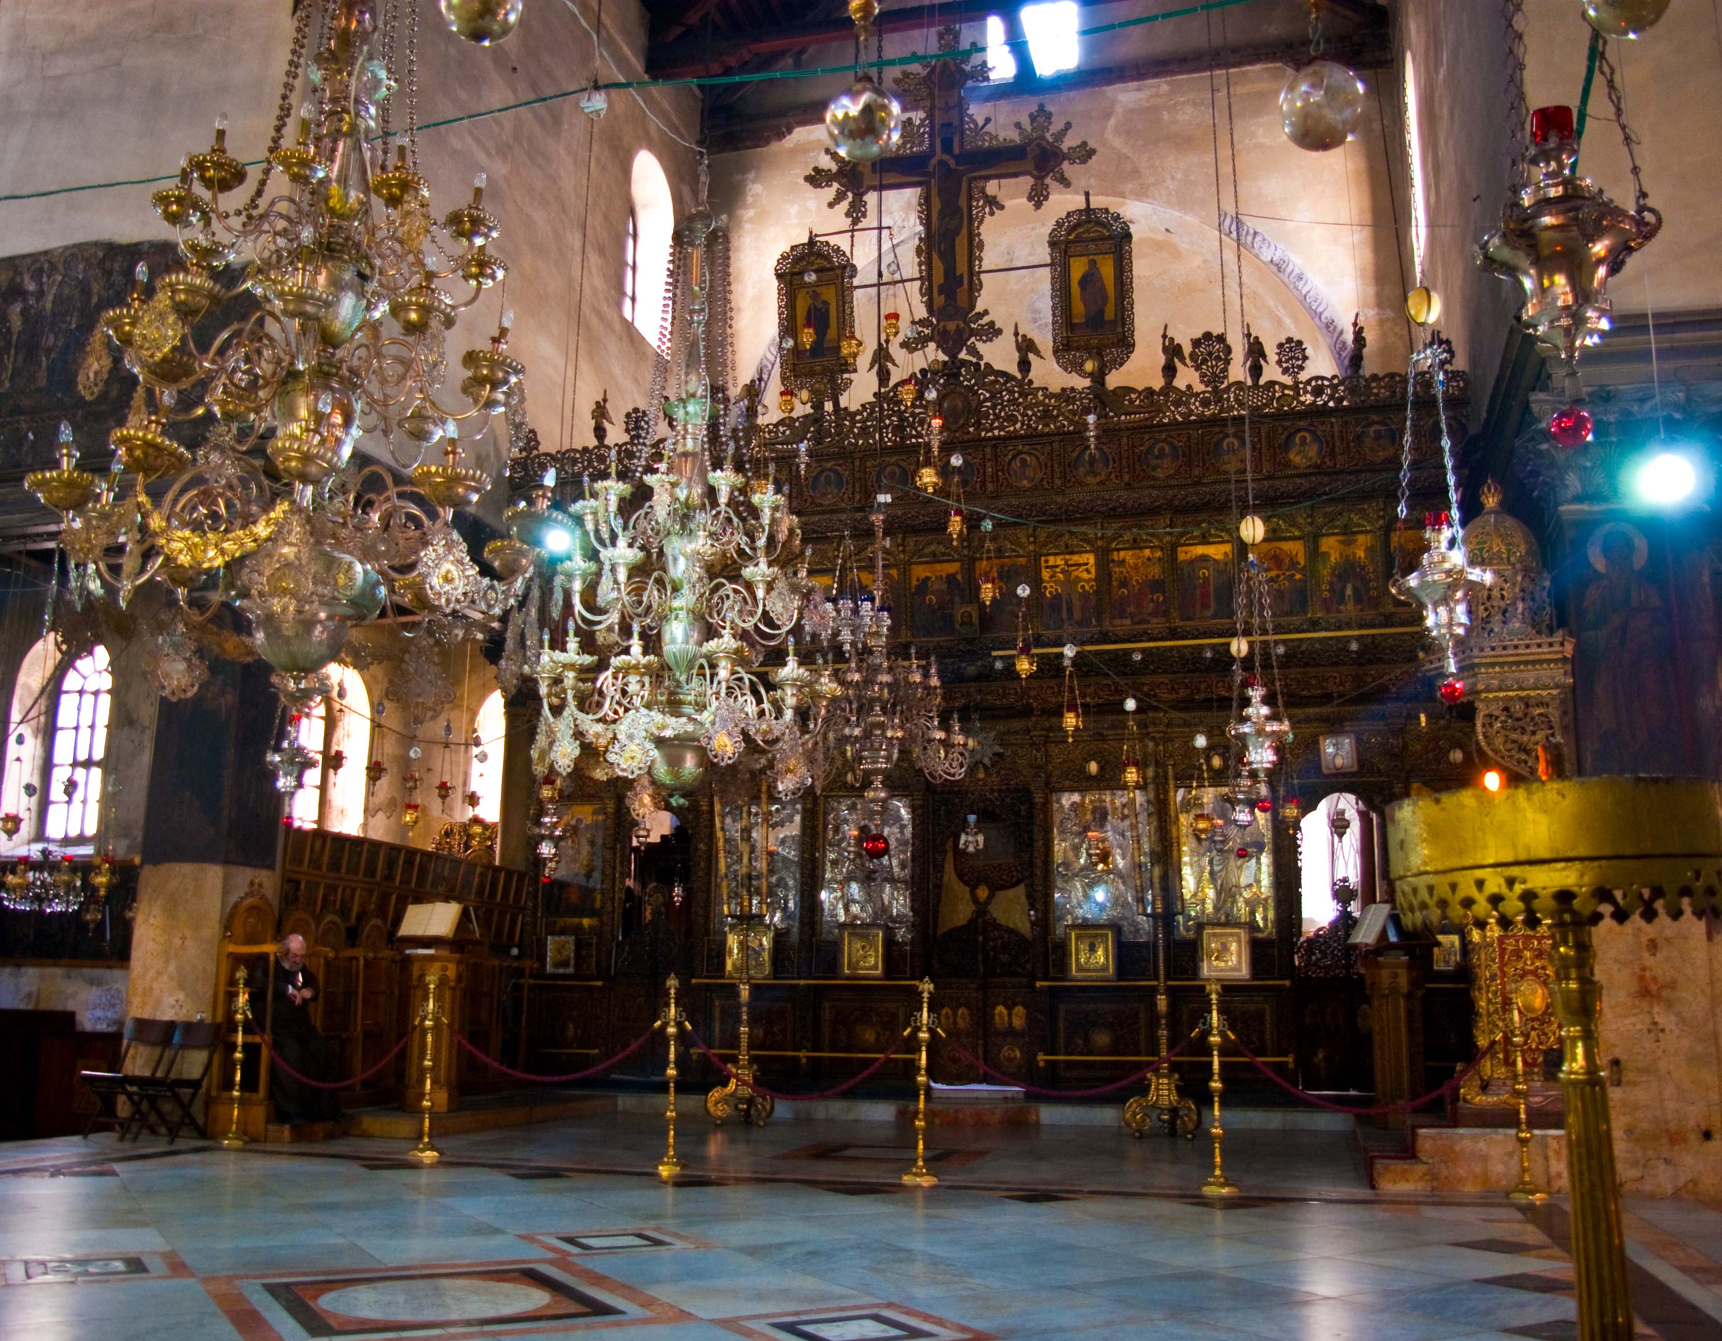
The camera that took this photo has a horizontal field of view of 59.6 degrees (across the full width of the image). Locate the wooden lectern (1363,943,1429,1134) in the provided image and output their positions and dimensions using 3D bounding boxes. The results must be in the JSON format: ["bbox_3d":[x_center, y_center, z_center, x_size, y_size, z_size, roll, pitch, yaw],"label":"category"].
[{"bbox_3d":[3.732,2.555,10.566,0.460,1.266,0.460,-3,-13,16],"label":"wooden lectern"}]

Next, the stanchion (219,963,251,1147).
[{"bbox_3d":[-4.204,2.592,10.152,0.200,1.193,0.200,-3,-13,16],"label":"stanchion"}]

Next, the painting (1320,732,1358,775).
[{"bbox_3d":[4.208,0.737,13.241,0.290,0.370,0.050,-3,-12,15],"label":"painting"}]

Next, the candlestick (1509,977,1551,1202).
[{"bbox_3d":[3.561,2.246,8.111,0.215,1.152,0.215,-3,-13,16],"label":"candlestick"}]

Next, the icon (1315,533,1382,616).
[{"bbox_3d":[4.424,-0.873,13.661,0.530,0.770,0.060,-3,-12,15],"label":"icon"}]

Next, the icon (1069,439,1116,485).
[{"bbox_3d":[2.143,-1.925,13.916,0.410,0.400,0.050,-3,-13,16],"label":"icon"}]

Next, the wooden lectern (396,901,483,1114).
[{"bbox_3d":[-3.427,2.723,12.260,0.520,1.663,0.480,-3,-12,15],"label":"wooden lectern"}]

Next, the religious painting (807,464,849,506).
[{"bbox_3d":[-0.319,-1.800,14.608,0.385,0.385,0.050,-3,-13,16],"label":"religious painting"}]

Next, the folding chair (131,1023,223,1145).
[{"bbox_3d":[-4.882,2.913,10.725,0.430,0.820,0.500,-1,-12,7],"label":"folding chair"}]

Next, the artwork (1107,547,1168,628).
[{"bbox_3d":[2.424,-0.716,13.193,0.488,0.677,0.040,-2,-11,14],"label":"artwork"}]

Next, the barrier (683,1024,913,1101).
[{"bbox_3d":[-0.372,2.332,8.949,1.398,0.443,0.050,-2,-12,12],"label":"barrier"}]

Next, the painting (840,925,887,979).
[{"bbox_3d":[0.028,2.451,13.104,0.389,0.451,0.060,-2,-11,14],"label":"painting"}]

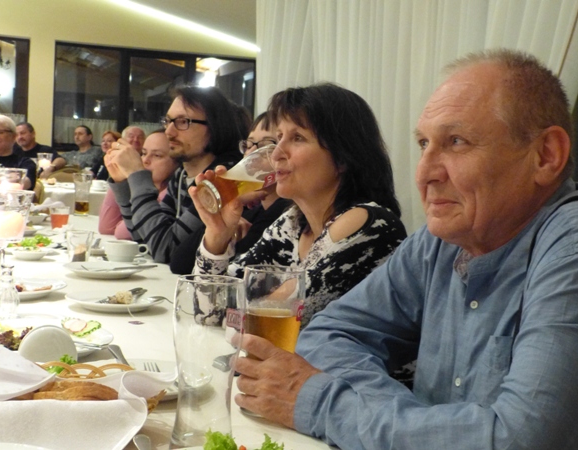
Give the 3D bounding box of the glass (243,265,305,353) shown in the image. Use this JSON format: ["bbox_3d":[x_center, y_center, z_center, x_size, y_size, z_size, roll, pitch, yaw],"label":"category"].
[{"bbox_3d":[-0.022,0.147,1.213,0.079,0.180,0.079,3,4,0],"label":"glass"}]

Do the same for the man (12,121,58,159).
[{"bbox_3d":[-2.542,-0.327,9.059,0.620,1.300,0.720,4,5,17],"label":"man"}]

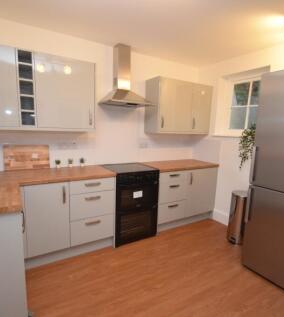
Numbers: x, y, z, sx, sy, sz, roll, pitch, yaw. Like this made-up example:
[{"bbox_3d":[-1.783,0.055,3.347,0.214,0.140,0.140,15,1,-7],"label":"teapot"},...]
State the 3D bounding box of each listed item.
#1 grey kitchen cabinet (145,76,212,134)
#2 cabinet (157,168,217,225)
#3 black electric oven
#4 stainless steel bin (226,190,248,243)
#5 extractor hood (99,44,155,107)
[{"bbox_3d":[0.576,-0.762,3.051,1.000,0.739,0.345,-3,10,-29],"label":"grey kitchen cabinet"},{"bbox_3d":[0.565,0.482,3.137,1.078,0.725,0.569,-3,10,-29],"label":"cabinet"},{"bbox_3d":[-0.183,0.573,2.712,0.604,0.907,0.587,-3,10,-29],"label":"black electric oven"},{"bbox_3d":[1.294,0.778,2.615,0.265,0.640,0.255,-3,10,-29],"label":"stainless steel bin"},{"bbox_3d":[-0.178,-1.044,2.487,0.595,0.748,0.482,-3,10,-29],"label":"extractor hood"}]

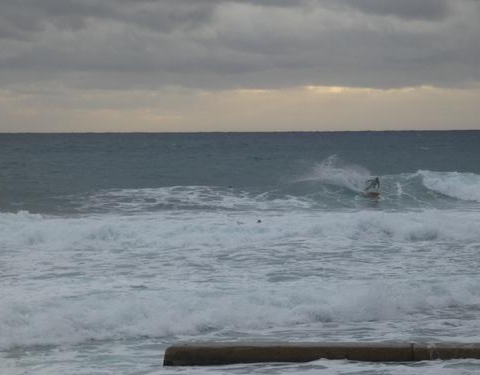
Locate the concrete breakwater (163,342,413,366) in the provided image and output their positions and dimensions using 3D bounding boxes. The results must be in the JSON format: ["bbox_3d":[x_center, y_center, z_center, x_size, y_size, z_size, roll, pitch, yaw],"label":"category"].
[{"bbox_3d":[1.129,3.970,58.000,5.900,0.480,1.100,0,1,6],"label":"concrete breakwater"}]

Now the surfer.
[{"bbox_3d":[10.880,-0.098,200.000,1.000,1.500,0.850,1,2,35],"label":"surfer"}]

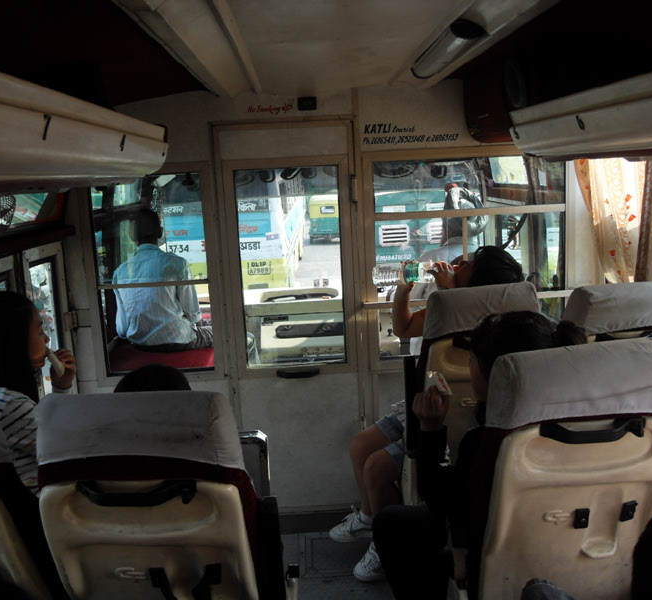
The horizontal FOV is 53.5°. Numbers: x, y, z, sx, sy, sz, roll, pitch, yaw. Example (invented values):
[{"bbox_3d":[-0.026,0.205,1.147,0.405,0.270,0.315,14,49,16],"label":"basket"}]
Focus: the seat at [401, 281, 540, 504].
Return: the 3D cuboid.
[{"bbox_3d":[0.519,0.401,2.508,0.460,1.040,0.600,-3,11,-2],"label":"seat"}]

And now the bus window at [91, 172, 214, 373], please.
[{"bbox_3d":[-0.731,-0.091,2.723,0.460,0.840,0.040,-3,11,-2],"label":"bus window"}]

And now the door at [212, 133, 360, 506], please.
[{"bbox_3d":[-0.137,0.110,2.789,0.570,1.710,0.060,-3,11,-2],"label":"door"}]

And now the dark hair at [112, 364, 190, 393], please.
[{"bbox_3d":[-0.402,0.227,1.505,0.180,0.190,0.210,-3,11,-2],"label":"dark hair"}]

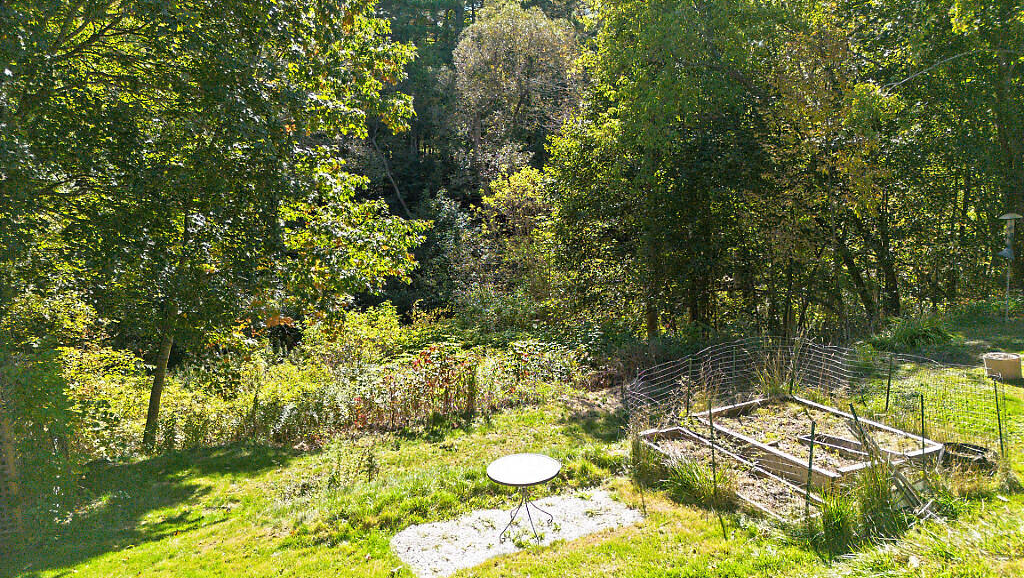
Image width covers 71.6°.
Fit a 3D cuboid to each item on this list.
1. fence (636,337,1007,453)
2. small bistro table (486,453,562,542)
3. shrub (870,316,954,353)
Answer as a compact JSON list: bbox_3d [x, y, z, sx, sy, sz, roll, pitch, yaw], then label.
[{"bbox_3d":[3.857,1.653,9.402,3.900,1.000,3.150,-6,11,-32],"label":"fence"},{"bbox_3d":[0.127,2.166,7.255,0.750,0.690,0.750,0,9,0],"label":"small bistro table"},{"bbox_3d":[8.120,0.873,14.383,1.500,0.680,1.300,5,11,30],"label":"shrub"}]

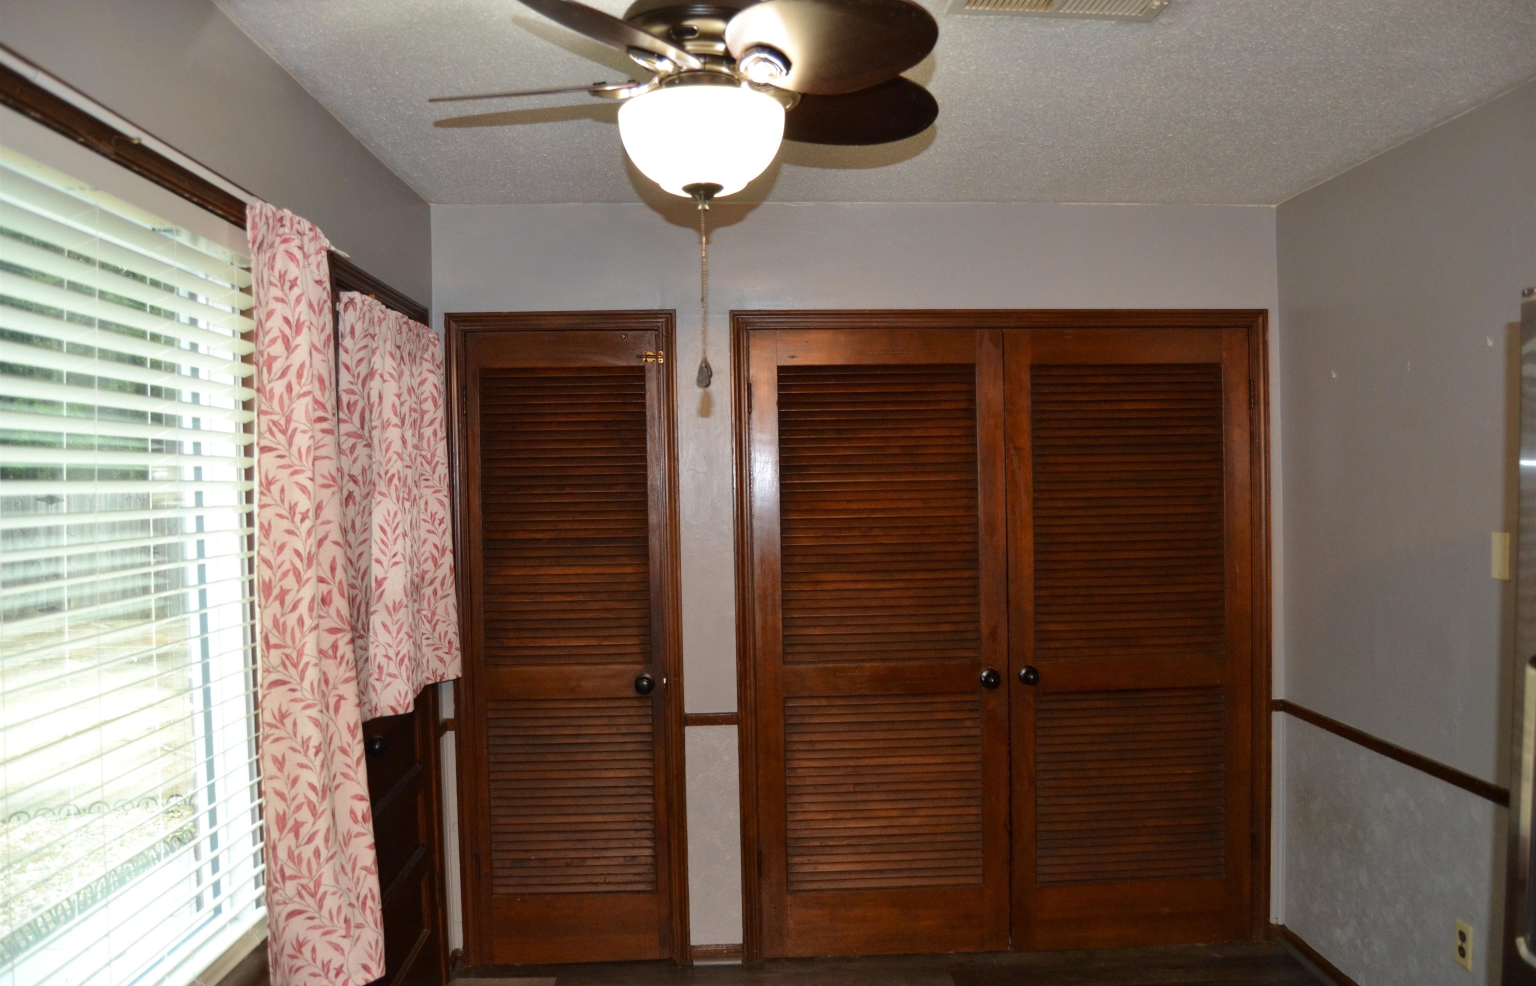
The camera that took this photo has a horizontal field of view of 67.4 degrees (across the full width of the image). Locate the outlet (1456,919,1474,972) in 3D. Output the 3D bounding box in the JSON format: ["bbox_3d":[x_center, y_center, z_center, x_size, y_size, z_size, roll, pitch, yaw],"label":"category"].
[{"bbox_3d":[1.745,1.135,2.889,0.010,0.115,0.070,-1,1,-3],"label":"outlet"}]

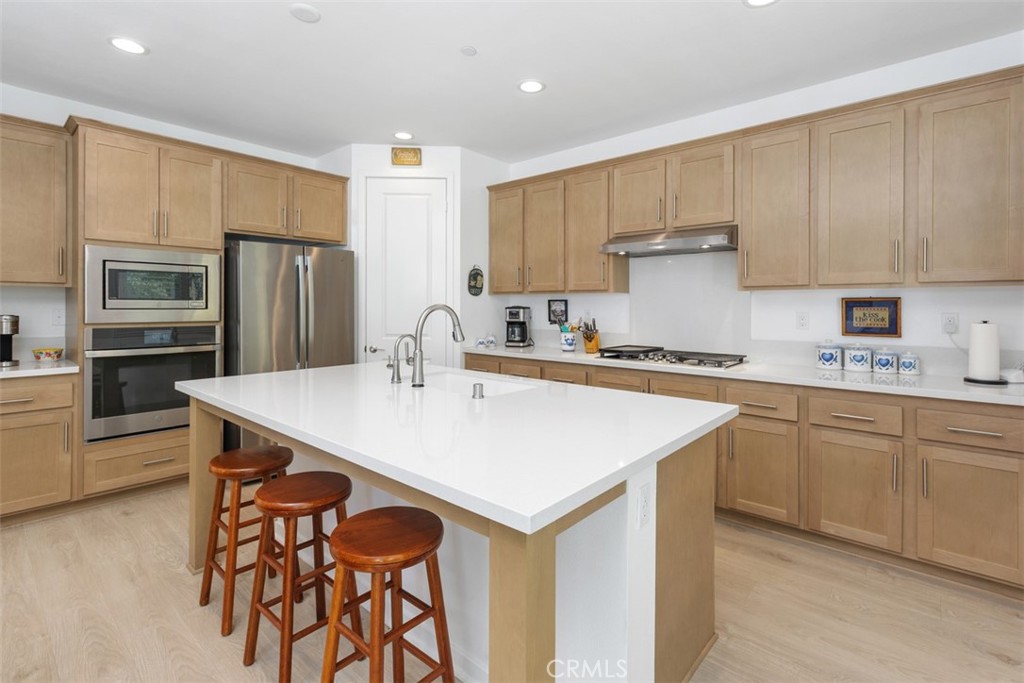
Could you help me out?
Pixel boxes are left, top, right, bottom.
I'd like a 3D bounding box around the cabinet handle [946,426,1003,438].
[{"bbox_3d":[2.160,0.422,2.128,0.184,0.014,0.035,3,4,41],"label":"cabinet handle"}]

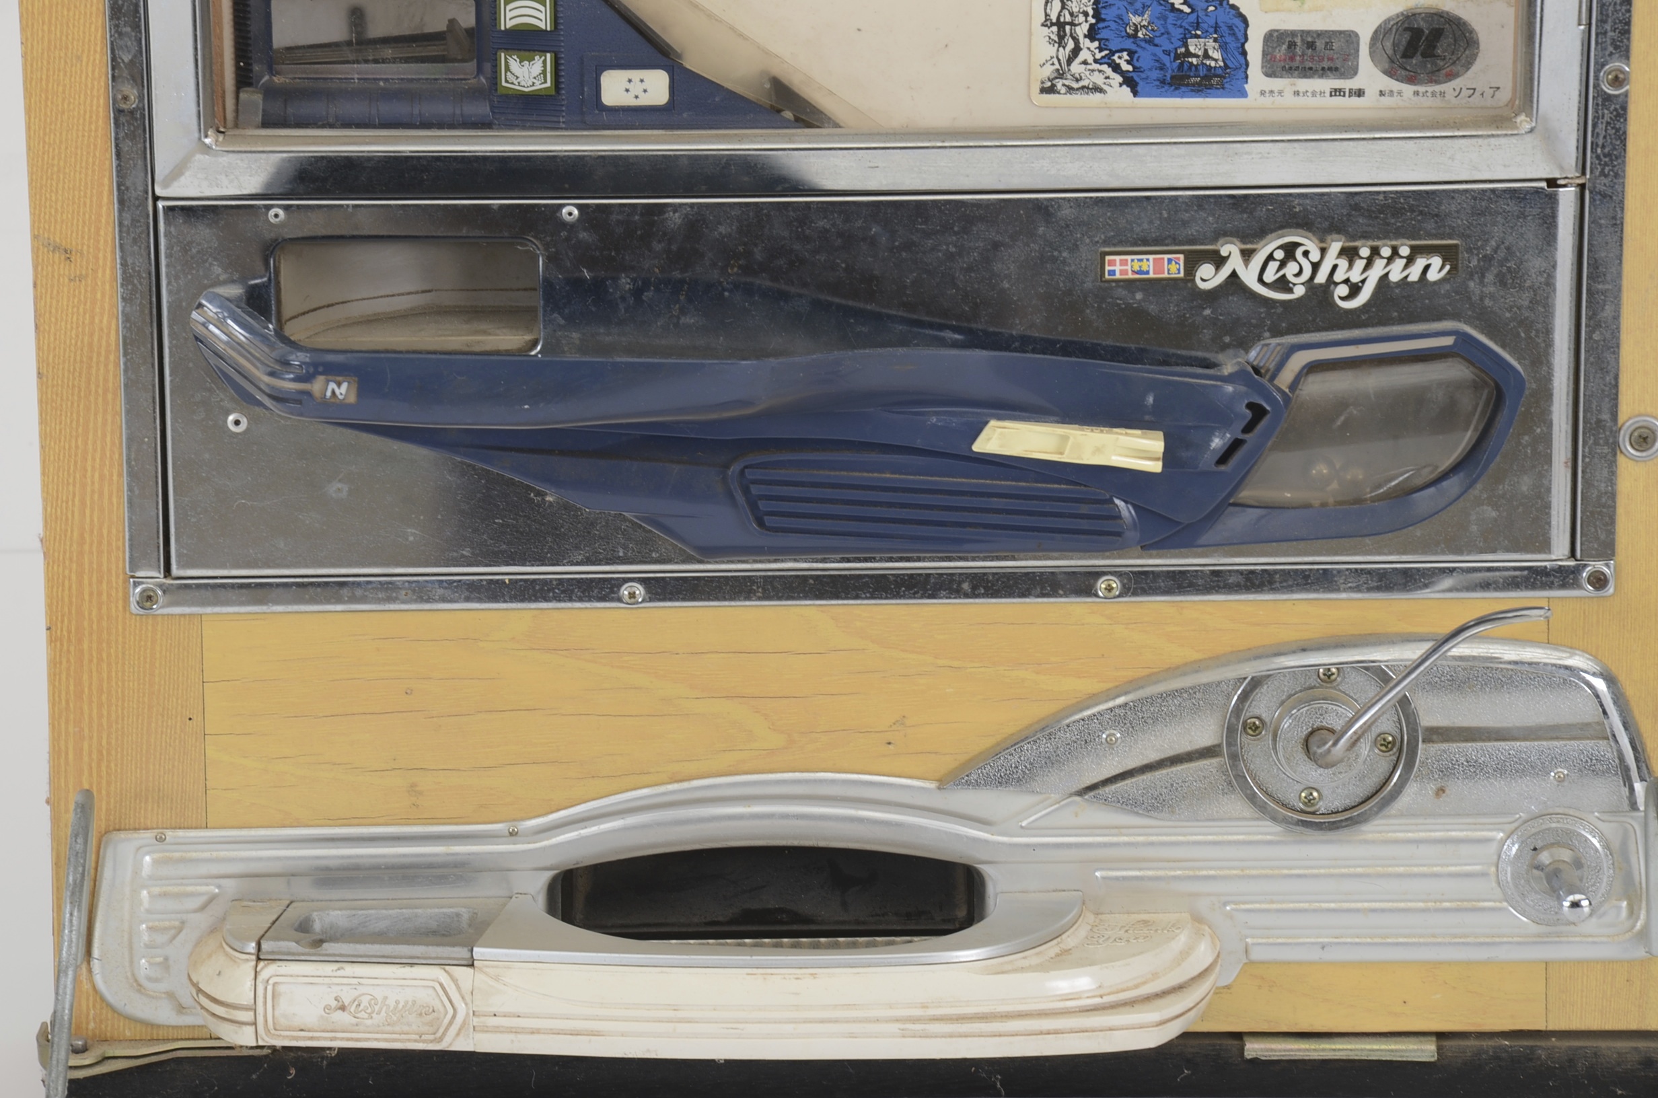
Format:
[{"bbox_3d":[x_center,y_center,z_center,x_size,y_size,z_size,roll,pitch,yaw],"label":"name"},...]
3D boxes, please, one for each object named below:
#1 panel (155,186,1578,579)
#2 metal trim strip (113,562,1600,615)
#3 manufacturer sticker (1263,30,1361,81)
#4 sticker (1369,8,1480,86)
[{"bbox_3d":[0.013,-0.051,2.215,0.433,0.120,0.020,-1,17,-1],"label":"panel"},{"bbox_3d":[0.014,0.012,2.234,0.459,0.011,0.005,-1,17,-1],"label":"metal trim strip"},{"bbox_3d":[0.149,-0.153,2.233,0.030,0.016,0.001,-1,17,-1],"label":"manufacturer sticker"},{"bbox_3d":[0.184,-0.155,2.233,0.034,0.024,0.001,-1,17,-1],"label":"sticker"}]

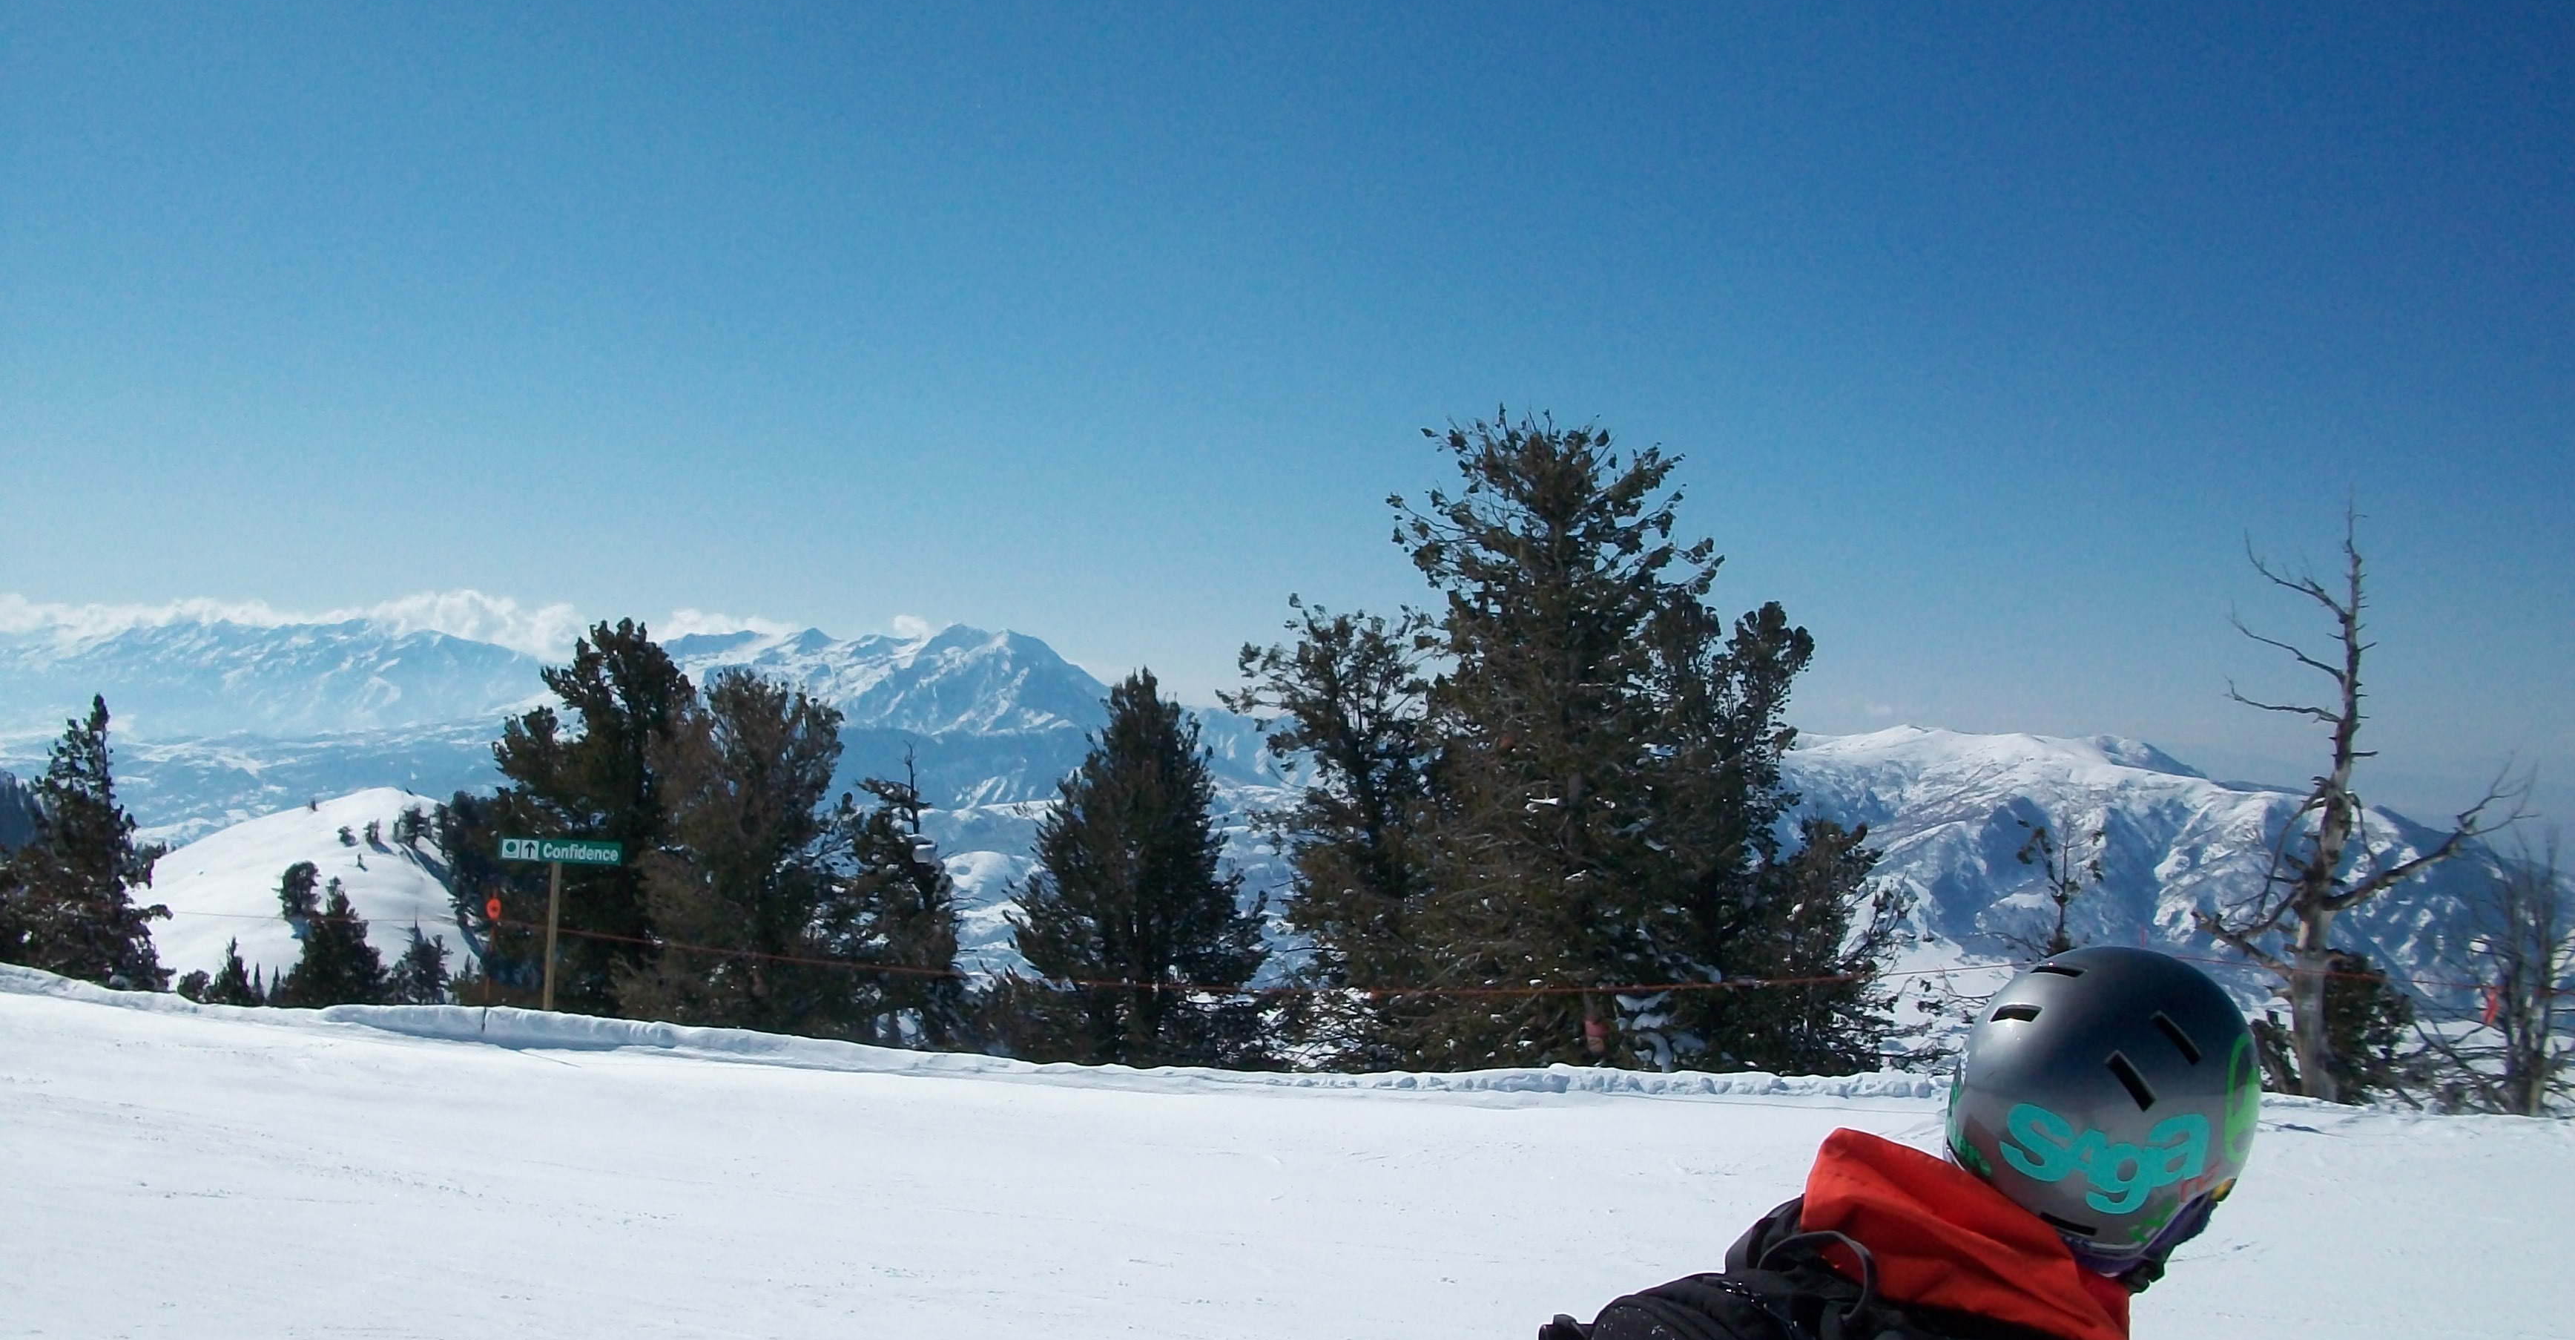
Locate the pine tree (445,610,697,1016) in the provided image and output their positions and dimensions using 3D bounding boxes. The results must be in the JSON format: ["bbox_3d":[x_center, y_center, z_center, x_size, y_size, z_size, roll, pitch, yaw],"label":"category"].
[{"bbox_3d":[-8.820,2.050,31.000,2.980,5.300,2.540,3,0,0],"label":"pine tree"}]

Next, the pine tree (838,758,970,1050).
[{"bbox_3d":[-4.160,2.650,27.500,1.380,3.350,1.380,3,0,0],"label":"pine tree"}]

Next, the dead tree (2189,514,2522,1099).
[{"bbox_3d":[10.580,1.350,25.000,3.070,5.830,2.150,3,0,0],"label":"dead tree"}]

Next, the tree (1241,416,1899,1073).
[{"bbox_3d":[3.130,0.910,28.000,7.010,7.460,5.260,3,0,0],"label":"tree"}]

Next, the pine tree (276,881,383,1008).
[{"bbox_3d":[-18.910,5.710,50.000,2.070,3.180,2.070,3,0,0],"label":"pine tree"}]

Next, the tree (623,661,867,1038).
[{"bbox_3d":[-5.920,2.130,27.500,2.560,4.330,2.430,3,0,0],"label":"tree"}]

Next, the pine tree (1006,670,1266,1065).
[{"bbox_3d":[-1.650,2.260,27.500,2.730,4.510,2.590,3,0,0],"label":"pine tree"}]

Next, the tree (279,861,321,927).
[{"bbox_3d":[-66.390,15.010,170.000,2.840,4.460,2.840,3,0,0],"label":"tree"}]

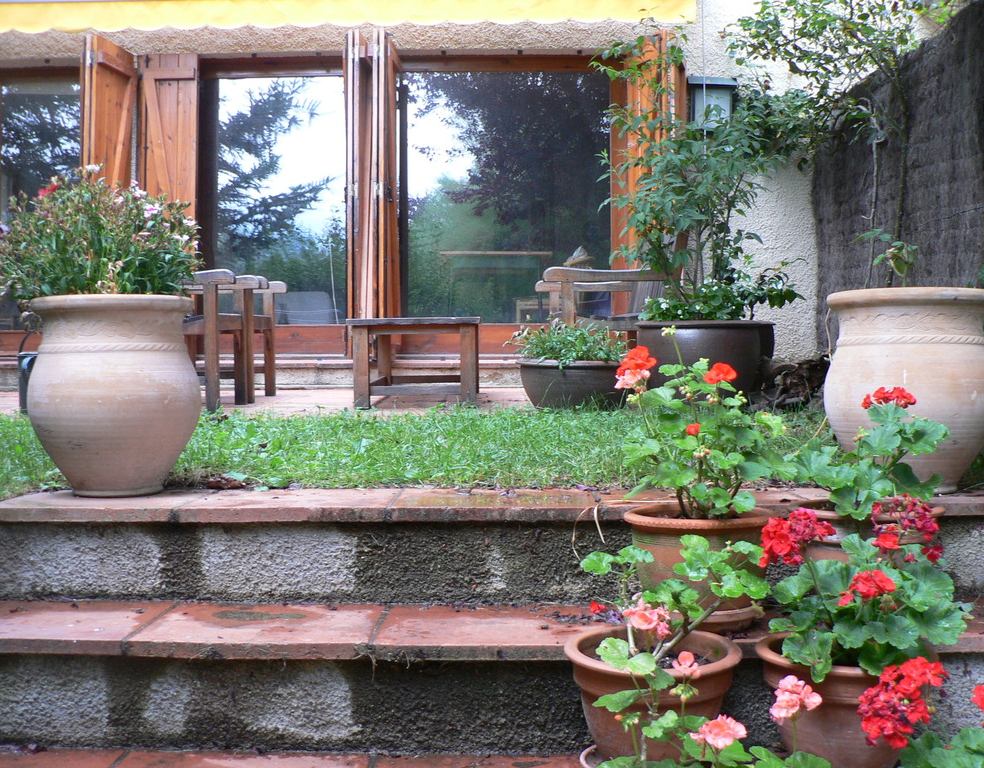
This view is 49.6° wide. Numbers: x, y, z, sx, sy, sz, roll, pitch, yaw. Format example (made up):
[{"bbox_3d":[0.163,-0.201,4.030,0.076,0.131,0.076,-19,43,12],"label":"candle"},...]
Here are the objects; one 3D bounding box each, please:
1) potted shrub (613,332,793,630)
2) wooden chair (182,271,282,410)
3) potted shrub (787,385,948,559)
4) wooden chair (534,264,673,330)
[{"bbox_3d":[0.415,0.180,2.100,0.360,0.560,0.360,0,2,0],"label":"potted shrub"},{"bbox_3d":[-1.470,-0.320,5.120,0.640,0.880,0.600,0,2,0],"label":"wooden chair"},{"bbox_3d":[0.740,0.226,2.100,0.330,0.450,0.330,0,2,0],"label":"potted shrub"},{"bbox_3d":[0.570,-0.345,5.450,0.660,0.880,1.170,0,2,0],"label":"wooden chair"}]

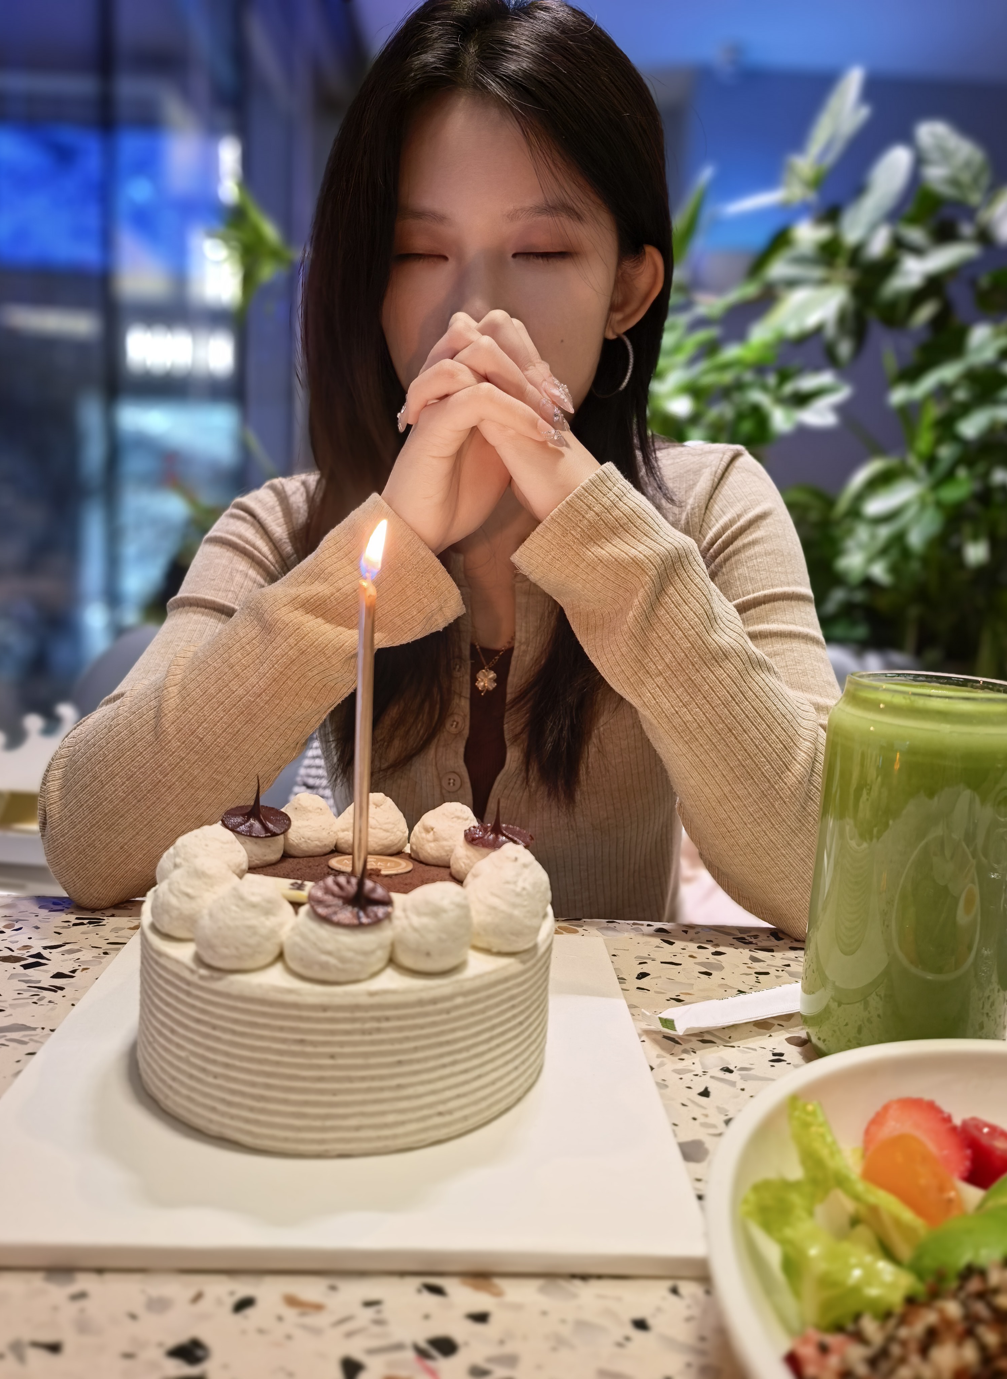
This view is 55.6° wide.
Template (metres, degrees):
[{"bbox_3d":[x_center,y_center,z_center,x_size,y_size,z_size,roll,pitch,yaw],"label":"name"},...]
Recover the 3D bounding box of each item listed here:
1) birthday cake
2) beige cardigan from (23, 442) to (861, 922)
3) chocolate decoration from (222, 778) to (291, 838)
[{"bbox_3d":[-0.055,0.089,0.351,0.148,0.076,0.148,3,9,0],"label":"birthday cake"},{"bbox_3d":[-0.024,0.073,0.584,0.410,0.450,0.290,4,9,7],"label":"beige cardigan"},{"bbox_3d":[-0.098,0.047,0.379,0.028,0.018,0.028,3,9,0],"label":"chocolate decoration"}]

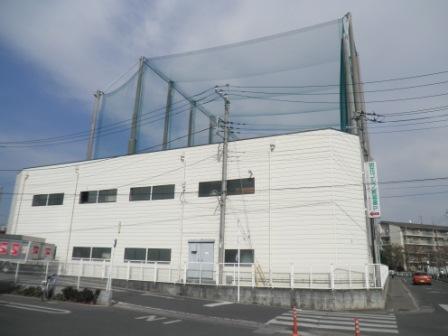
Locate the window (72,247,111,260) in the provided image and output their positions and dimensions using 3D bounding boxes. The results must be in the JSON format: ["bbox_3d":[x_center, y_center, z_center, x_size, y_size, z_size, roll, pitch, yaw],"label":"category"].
[{"bbox_3d":[-8.731,5.696,22.187,3.490,0.860,0.120,-5,-16,25],"label":"window"}]

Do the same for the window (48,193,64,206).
[{"bbox_3d":[-12.997,2.476,26.135,1.690,0.912,0.120,-5,-16,25],"label":"window"}]

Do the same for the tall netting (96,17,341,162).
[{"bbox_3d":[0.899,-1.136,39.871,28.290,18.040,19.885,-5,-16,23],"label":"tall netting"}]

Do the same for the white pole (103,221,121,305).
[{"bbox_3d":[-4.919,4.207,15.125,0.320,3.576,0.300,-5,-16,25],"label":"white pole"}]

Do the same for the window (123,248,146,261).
[{"bbox_3d":[-5.692,5.648,21.637,1.735,0.876,0.120,-5,-16,25],"label":"window"}]

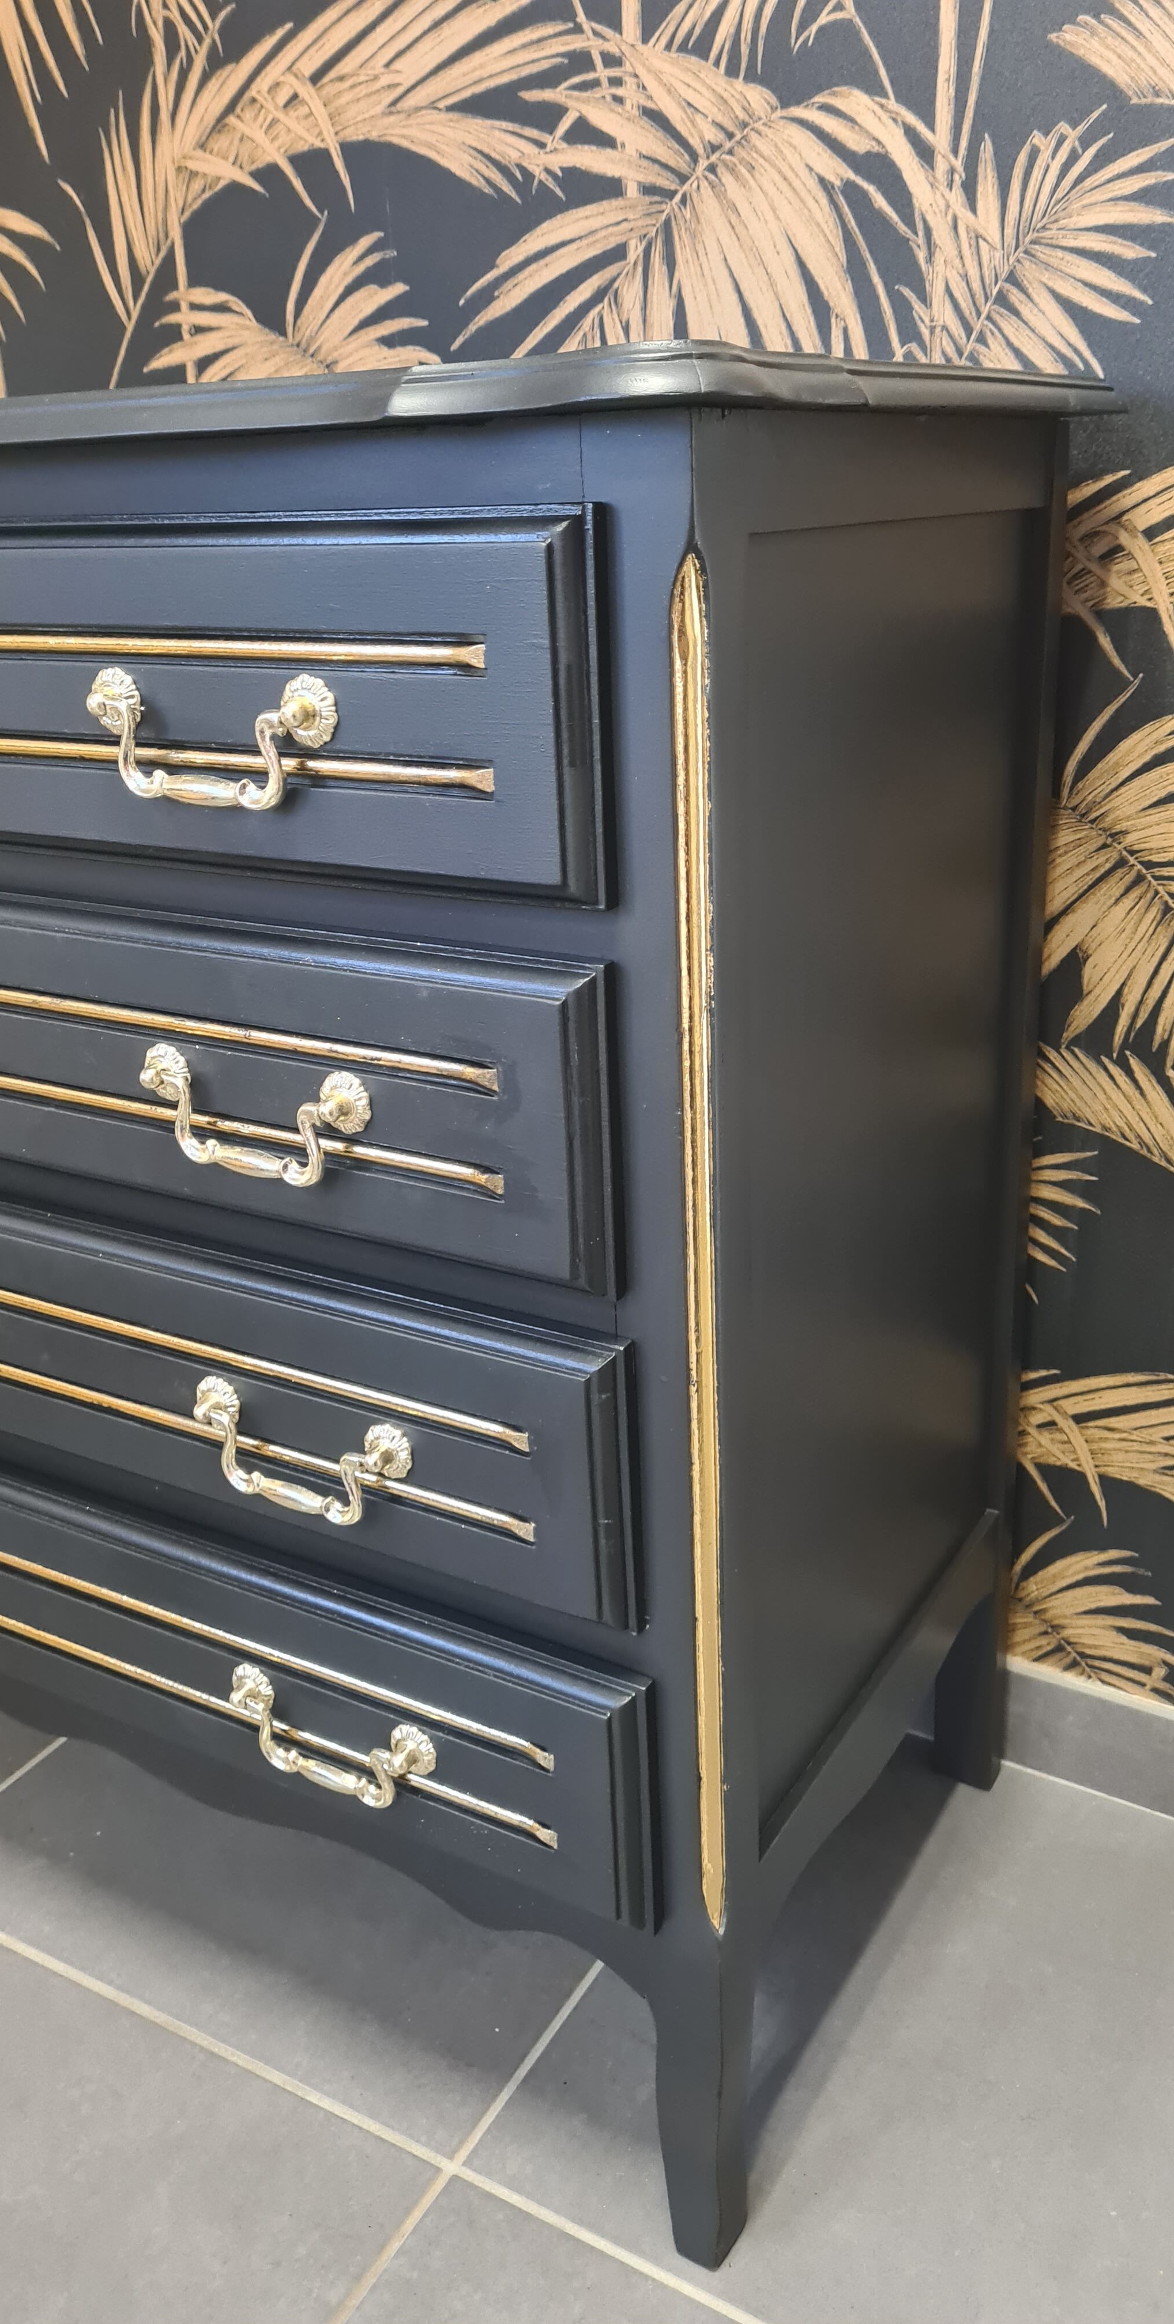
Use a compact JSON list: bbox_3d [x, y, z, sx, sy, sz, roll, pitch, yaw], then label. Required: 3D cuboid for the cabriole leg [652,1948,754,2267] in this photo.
[{"bbox_3d":[0.058,0.453,0.863,0.041,0.217,0.038,10,25,29],"label":"cabriole leg"}]

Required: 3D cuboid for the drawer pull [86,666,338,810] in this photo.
[{"bbox_3d":[-0.153,-0.164,0.678,0.127,0.051,0.025,10,25,29],"label":"drawer pull"}]

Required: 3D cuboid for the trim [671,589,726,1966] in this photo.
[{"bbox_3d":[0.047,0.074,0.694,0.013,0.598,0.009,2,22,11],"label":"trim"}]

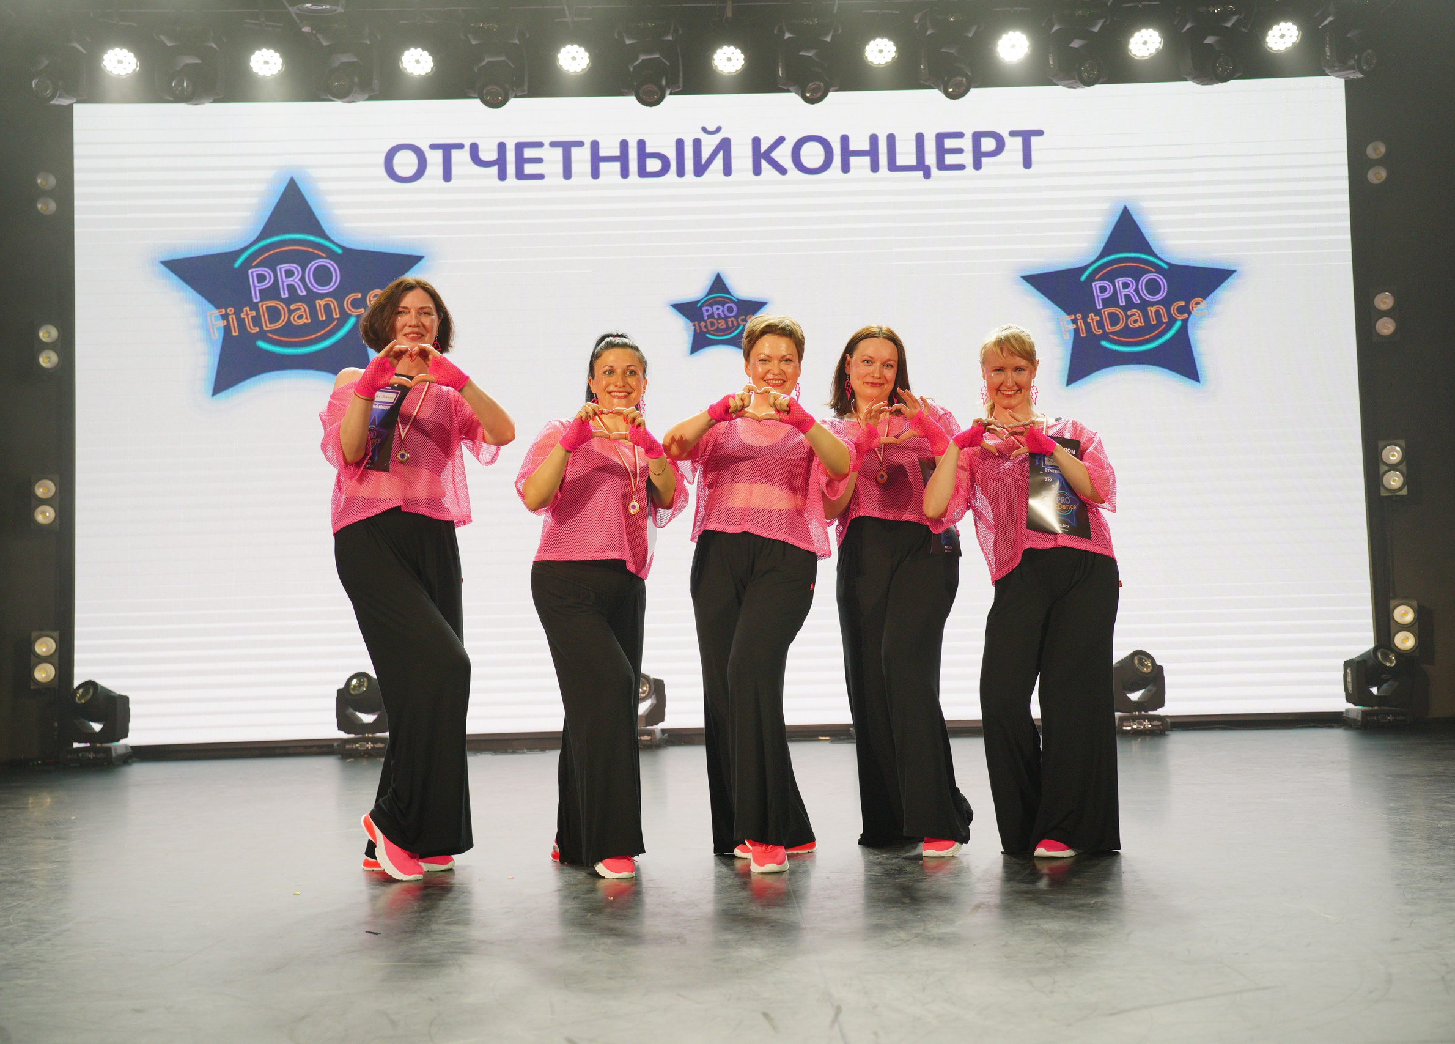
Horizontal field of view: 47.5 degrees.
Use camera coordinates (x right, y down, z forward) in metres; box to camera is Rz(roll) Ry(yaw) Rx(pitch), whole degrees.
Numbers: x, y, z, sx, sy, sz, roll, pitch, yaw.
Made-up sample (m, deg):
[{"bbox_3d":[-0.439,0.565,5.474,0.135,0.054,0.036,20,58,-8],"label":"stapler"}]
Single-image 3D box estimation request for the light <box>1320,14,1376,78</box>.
[{"bbox_3d":[3.734,-2.874,9.901,0.350,0.460,0.300,0,-5,-15],"label":"light"}]

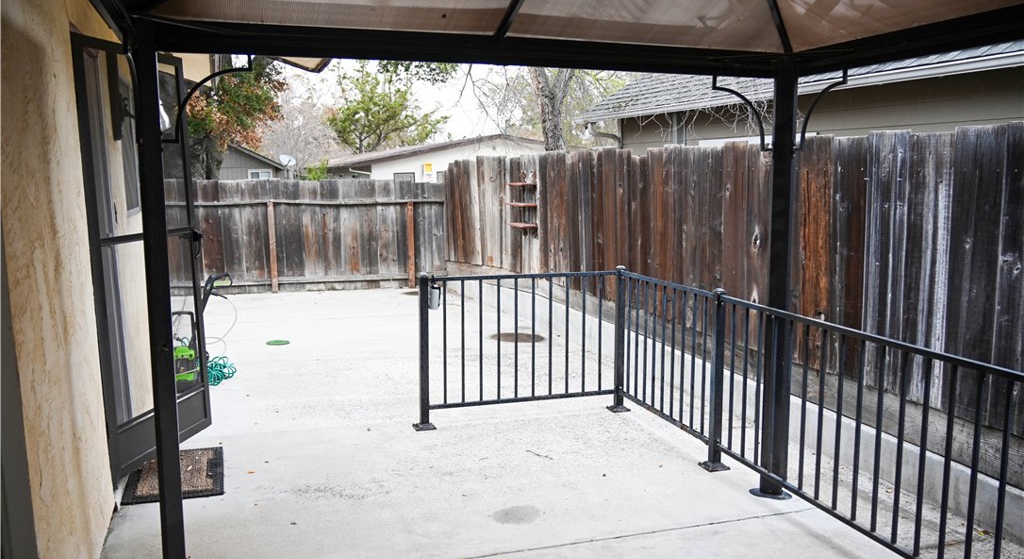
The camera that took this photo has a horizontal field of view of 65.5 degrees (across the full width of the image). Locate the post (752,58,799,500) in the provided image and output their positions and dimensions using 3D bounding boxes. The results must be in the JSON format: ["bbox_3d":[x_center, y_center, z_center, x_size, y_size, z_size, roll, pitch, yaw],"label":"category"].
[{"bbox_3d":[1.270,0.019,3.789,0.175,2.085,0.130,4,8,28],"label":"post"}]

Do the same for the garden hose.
[{"bbox_3d":[-2.262,0.705,6.141,0.270,0.165,0.300,-2,7,-17],"label":"garden hose"}]

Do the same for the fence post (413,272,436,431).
[{"bbox_3d":[-0.549,0.443,4.936,0.128,0.972,0.128,-2,7,-17],"label":"fence post"}]

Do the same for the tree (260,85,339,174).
[{"bbox_3d":[-8.961,-5.340,33.432,3.800,5.700,3.800,-2,7,-17],"label":"tree"}]

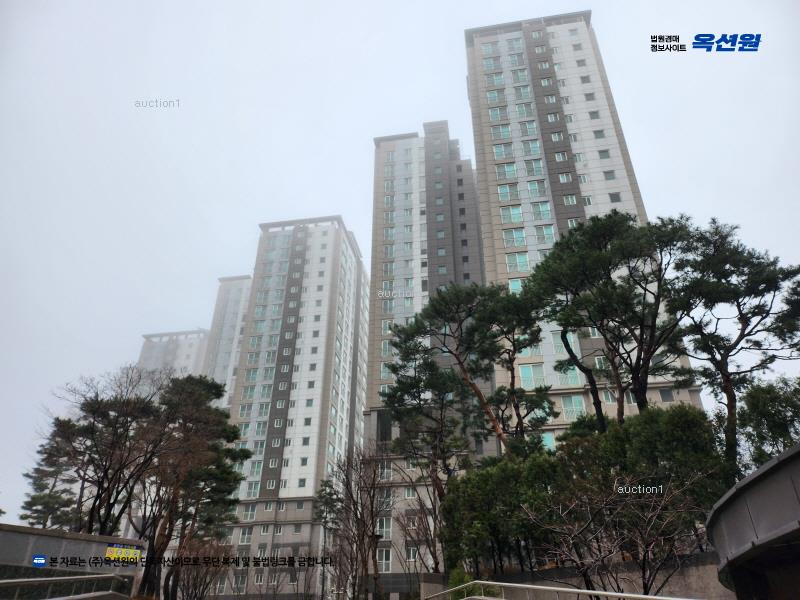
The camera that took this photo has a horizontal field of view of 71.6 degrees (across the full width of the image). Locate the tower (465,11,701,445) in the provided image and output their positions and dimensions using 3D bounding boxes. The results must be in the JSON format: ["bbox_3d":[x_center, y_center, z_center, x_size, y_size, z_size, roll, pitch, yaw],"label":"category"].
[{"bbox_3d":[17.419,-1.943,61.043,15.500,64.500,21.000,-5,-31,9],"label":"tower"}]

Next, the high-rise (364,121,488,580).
[{"bbox_3d":[5.386,6.284,75.621,15.600,65.500,20.000,-5,-31,9],"label":"high-rise"}]

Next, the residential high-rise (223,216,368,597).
[{"bbox_3d":[-16.130,18.516,94.960,15.700,64.000,25.000,-5,-31,9],"label":"residential high-rise"}]

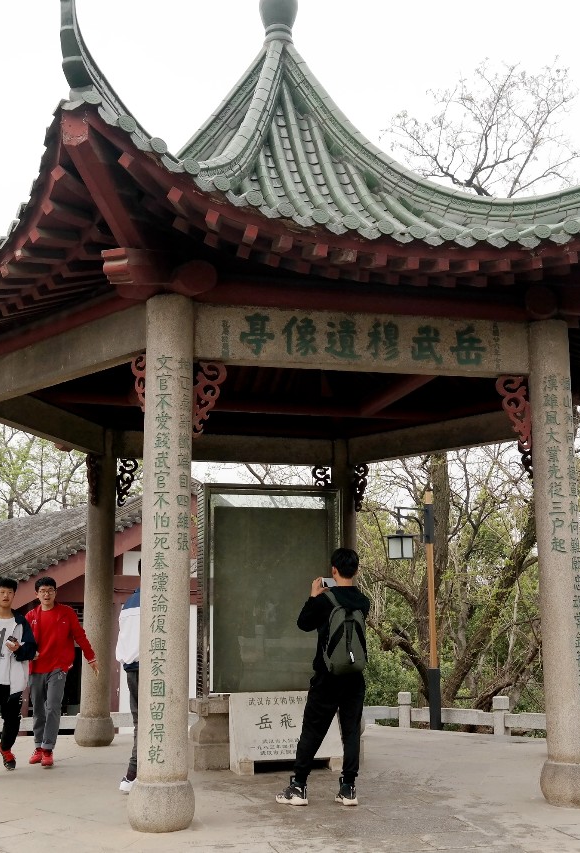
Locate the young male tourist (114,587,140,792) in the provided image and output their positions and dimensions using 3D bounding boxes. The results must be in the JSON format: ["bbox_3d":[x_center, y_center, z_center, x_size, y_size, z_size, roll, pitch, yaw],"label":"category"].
[{"bbox_3d":[-1.146,1.997,7.772,0.480,1.760,0.400,-10,-15,40],"label":"young male tourist"}]

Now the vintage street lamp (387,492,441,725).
[{"bbox_3d":[1.526,2.281,11.682,0.697,3.063,0.308,8,-14,-36],"label":"vintage street lamp"}]

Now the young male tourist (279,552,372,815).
[{"bbox_3d":[0.231,1.821,7.062,0.527,1.791,0.517,5,-13,-26],"label":"young male tourist"}]

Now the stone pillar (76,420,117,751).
[{"bbox_3d":[-2.192,1.821,11.122,0.448,3.467,0.448,2,-12,-11],"label":"stone pillar"}]

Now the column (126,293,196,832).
[{"bbox_3d":[-0.814,0.838,6.358,0.448,3.467,0.448,1,-12,-7],"label":"column"}]

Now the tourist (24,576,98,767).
[{"bbox_3d":[-2.197,2.320,9.190,0.700,1.724,0.450,1,-12,-7],"label":"tourist"}]

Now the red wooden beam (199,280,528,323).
[{"bbox_3d":[0.568,-0.927,7.156,2.750,0.220,0.220,2,-12,-13],"label":"red wooden beam"}]

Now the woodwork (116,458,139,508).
[{"bbox_3d":[-1.936,0.666,11.435,0.269,0.601,0.060,3,-12,-16],"label":"woodwork"}]

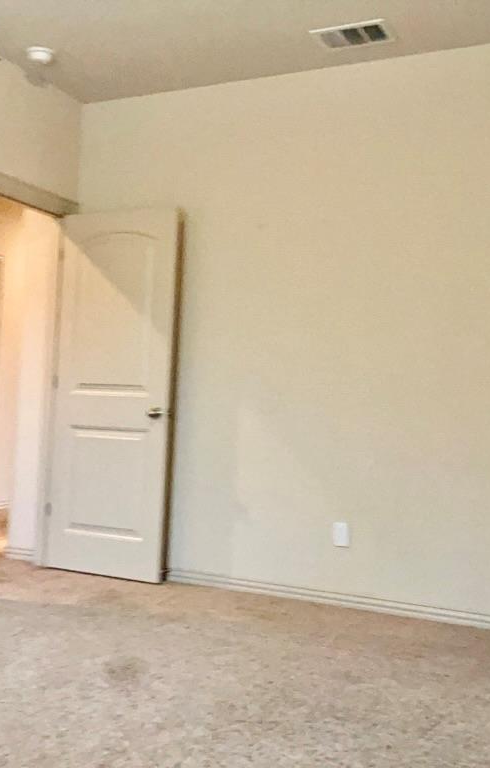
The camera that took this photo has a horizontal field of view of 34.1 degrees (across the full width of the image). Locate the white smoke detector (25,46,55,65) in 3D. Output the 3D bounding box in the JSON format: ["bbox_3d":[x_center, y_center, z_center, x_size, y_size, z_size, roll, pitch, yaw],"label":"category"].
[{"bbox_3d":[-1.037,-1.661,4.051,0.142,0.046,0.142,2,-1,0],"label":"white smoke detector"}]

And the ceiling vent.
[{"bbox_3d":[0.507,-1.620,3.740,0.350,0.020,0.205,2,-1,25],"label":"ceiling vent"}]

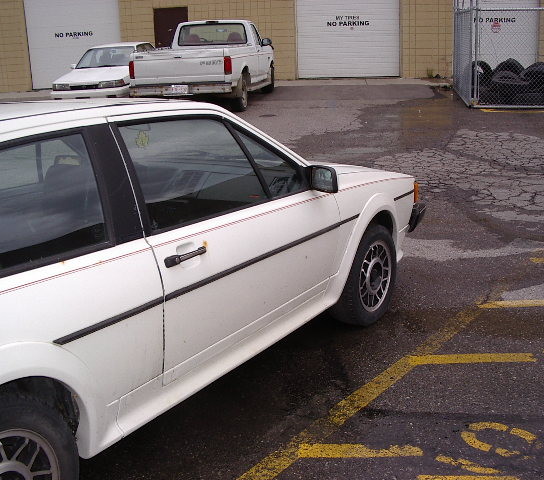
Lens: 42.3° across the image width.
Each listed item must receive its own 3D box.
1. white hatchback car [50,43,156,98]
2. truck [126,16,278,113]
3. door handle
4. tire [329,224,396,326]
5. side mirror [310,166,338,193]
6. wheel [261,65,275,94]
[{"bbox_3d":[-3.570,-3.930,16.650,1.700,1.360,4.250,0,17,10],"label":"white hatchback car"},{"bbox_3d":[-1.275,-3.800,15.050,2.050,1.800,5.220,0,17,10],"label":"truck"},{"bbox_3d":[-0.281,0.052,2.312,0.040,0.040,0.200,6,15,30],"label":"door handle"},{"bbox_3d":[0.494,0.187,3.814,0.190,0.560,0.560,7,15,33],"label":"tire"},{"bbox_3d":[0.233,-0.271,3.170,0.150,0.115,0.085,6,15,30],"label":"side mirror"},{"bbox_3d":[-0.118,-3.797,16.819,0.250,0.740,0.740,1,17,9],"label":"wheel"}]

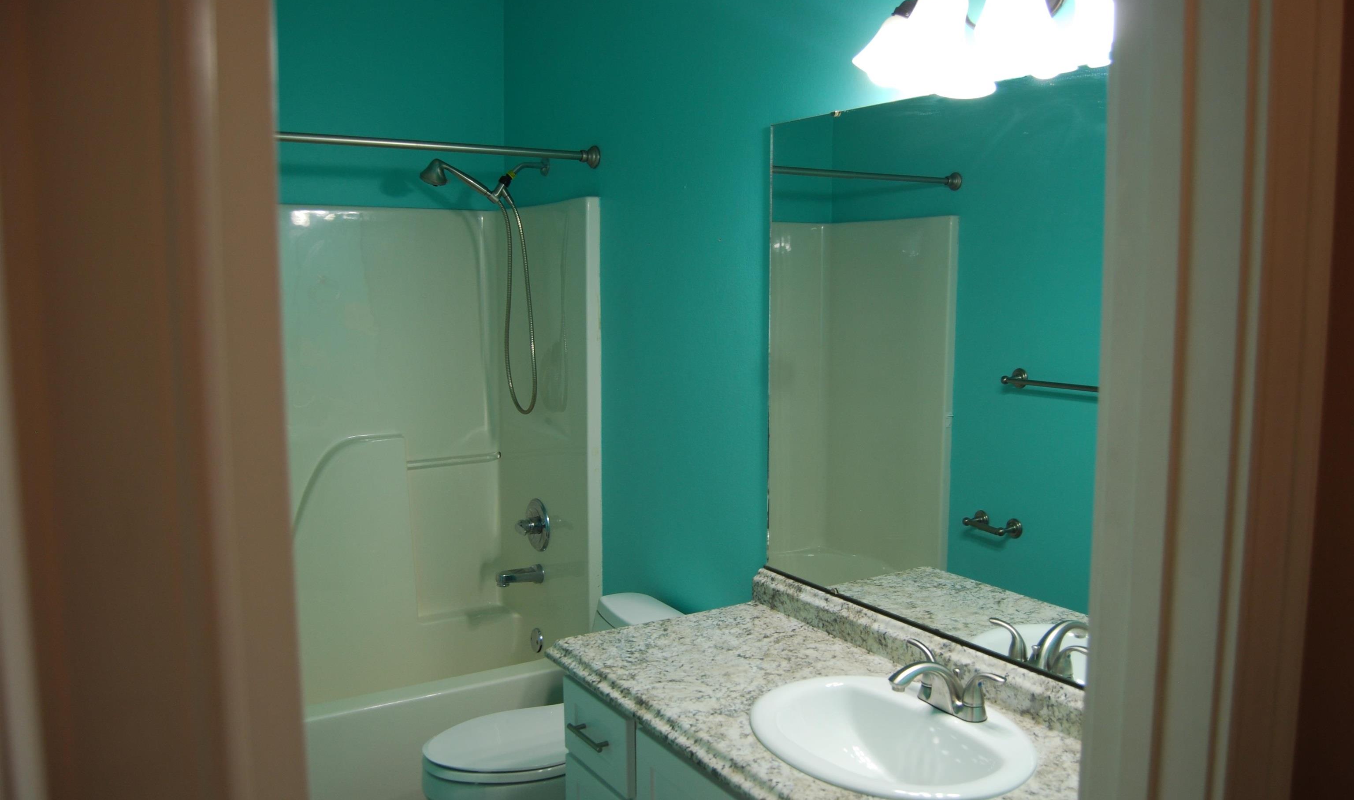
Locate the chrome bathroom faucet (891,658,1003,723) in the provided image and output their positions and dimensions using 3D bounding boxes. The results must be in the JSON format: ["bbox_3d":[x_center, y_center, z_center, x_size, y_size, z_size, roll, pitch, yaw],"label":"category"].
[{"bbox_3d":[0.437,0.496,1.759,0.175,0.107,0.234,-4,8,-33],"label":"chrome bathroom faucet"}]

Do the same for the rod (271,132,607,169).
[{"bbox_3d":[-0.866,-0.659,2.571,1.520,0.066,0.066,-4,8,-33],"label":"rod"}]

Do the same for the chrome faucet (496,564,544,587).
[{"bbox_3d":[-0.519,0.588,3.363,0.155,0.063,0.060,-4,8,-33],"label":"chrome faucet"}]

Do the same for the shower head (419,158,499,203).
[{"bbox_3d":[-0.667,-0.671,3.116,0.234,0.119,0.085,-4,8,-33],"label":"shower head"}]

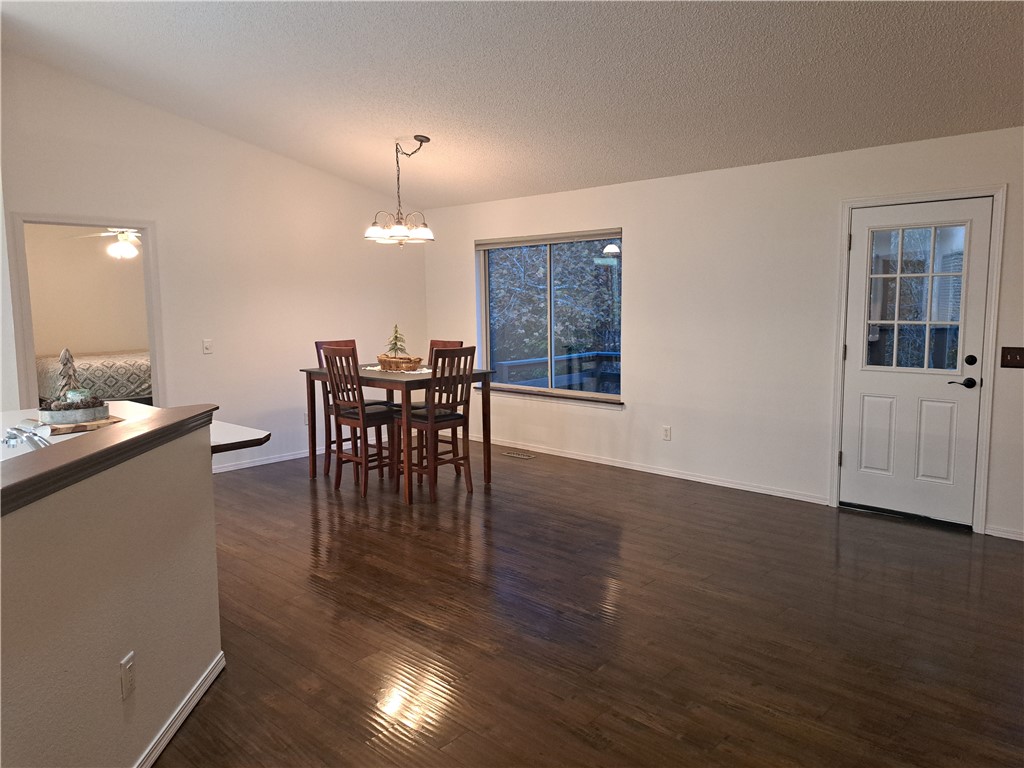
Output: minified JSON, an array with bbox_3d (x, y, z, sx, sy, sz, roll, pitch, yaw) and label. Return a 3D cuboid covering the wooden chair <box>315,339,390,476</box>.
[{"bbox_3d":[-1.319,0.216,6.075,0.570,1.135,0.430,5,8,43],"label":"wooden chair"}]

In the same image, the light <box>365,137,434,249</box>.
[{"bbox_3d":[-0.903,-1.544,5.752,0.590,0.870,0.580,-1,6,0],"label":"light"}]

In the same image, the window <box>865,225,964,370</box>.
[{"bbox_3d":[2.603,-0.549,4.602,0.575,0.940,0.050,5,8,43],"label":"window"}]

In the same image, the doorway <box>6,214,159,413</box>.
[{"bbox_3d":[-3.241,-0.199,5.498,0.130,2.120,0.970,5,8,43],"label":"doorway"}]

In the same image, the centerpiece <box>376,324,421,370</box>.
[{"bbox_3d":[-0.961,-0.309,6.035,0.470,0.380,0.280,5,8,43],"label":"centerpiece"}]

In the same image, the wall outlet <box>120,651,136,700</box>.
[{"bbox_3d":[-1.131,0.865,2.102,0.010,0.115,0.072,-1,6,-2],"label":"wall outlet"}]

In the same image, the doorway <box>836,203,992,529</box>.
[{"bbox_3d":[2.605,-0.152,4.639,0.810,2.020,0.060,5,8,43],"label":"doorway"}]

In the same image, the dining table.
[{"bbox_3d":[-0.948,0.349,5.899,1.375,0.905,0.945,5,8,43],"label":"dining table"}]

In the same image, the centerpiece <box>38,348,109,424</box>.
[{"bbox_3d":[-1.901,0.006,3.066,0.250,0.310,0.200,-4,7,-32],"label":"centerpiece"}]

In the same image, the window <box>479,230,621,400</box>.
[{"bbox_3d":[0.314,-0.651,6.752,1.790,1.510,0.110,5,8,43],"label":"window"}]

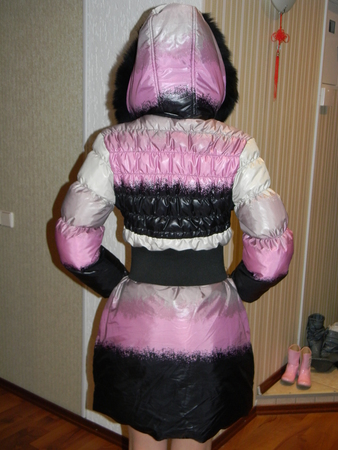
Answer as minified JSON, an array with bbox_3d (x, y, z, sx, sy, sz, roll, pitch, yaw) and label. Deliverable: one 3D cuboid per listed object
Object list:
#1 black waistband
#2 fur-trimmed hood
[{"bbox_3d":[0.024,0.097,1.502,0.270,0.108,0.200,2,10,0],"label":"black waistband"},{"bbox_3d":[0.020,-0.402,1.431,0.330,0.335,0.300,2,10,0],"label":"fur-trimmed hood"}]

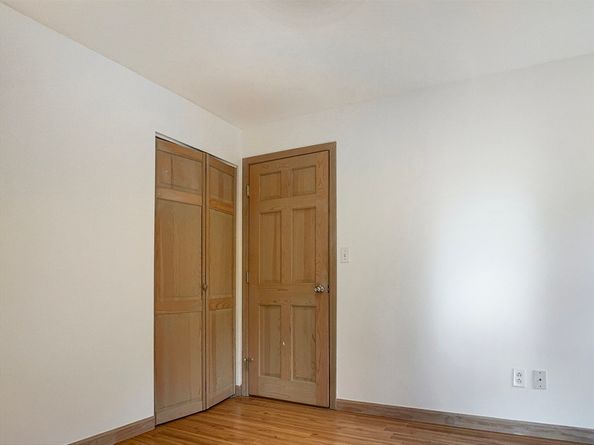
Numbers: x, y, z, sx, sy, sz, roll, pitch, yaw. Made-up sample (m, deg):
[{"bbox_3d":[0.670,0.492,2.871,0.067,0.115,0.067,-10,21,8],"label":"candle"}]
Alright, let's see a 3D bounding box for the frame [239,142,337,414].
[{"bbox_3d":[-0.070,0.430,4.074,0.907,2.110,0.110,-4,-7,28],"label":"frame"}]

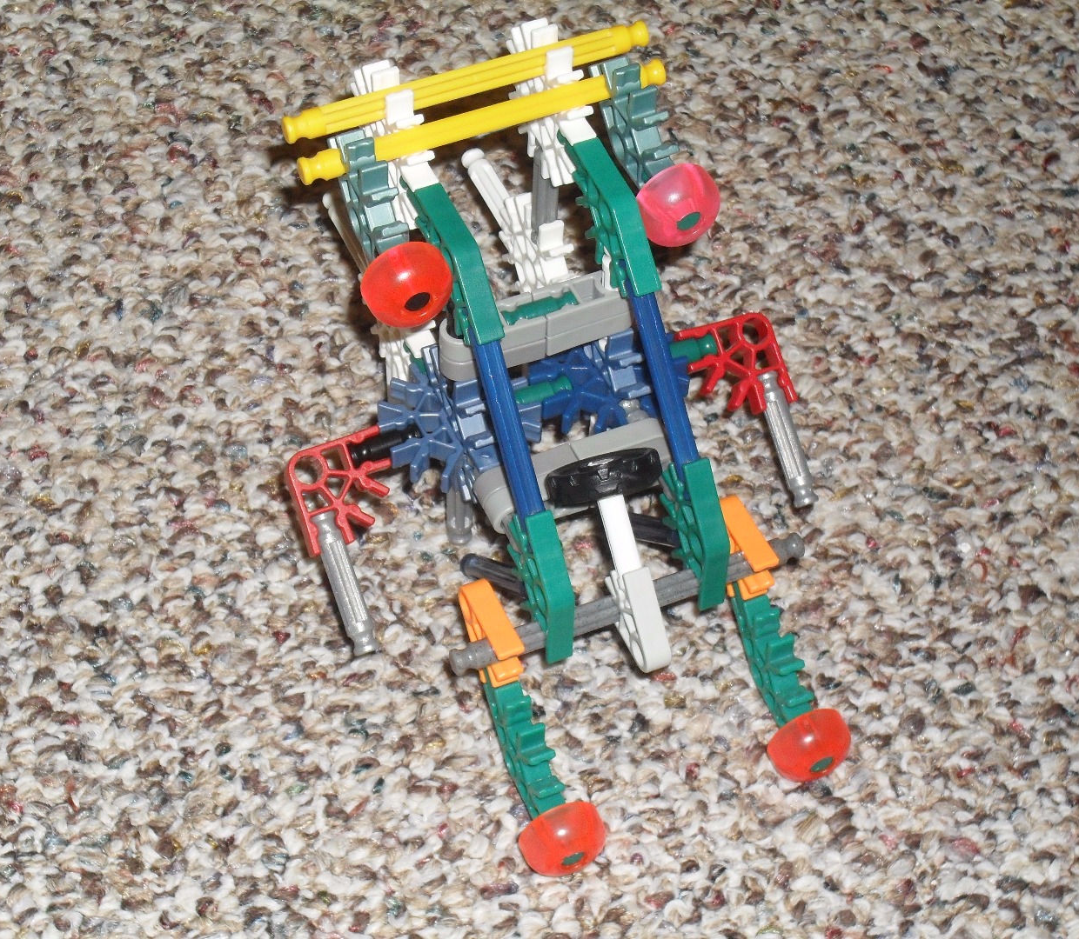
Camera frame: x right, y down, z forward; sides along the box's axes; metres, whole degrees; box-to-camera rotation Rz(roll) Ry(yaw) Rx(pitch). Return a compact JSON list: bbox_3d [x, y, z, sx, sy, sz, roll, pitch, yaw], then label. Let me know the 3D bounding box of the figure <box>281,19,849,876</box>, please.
[{"bbox_3d":[0.003,-0.019,0.542,0.122,0.115,0.182,-18,55,-13],"label":"figure"}]

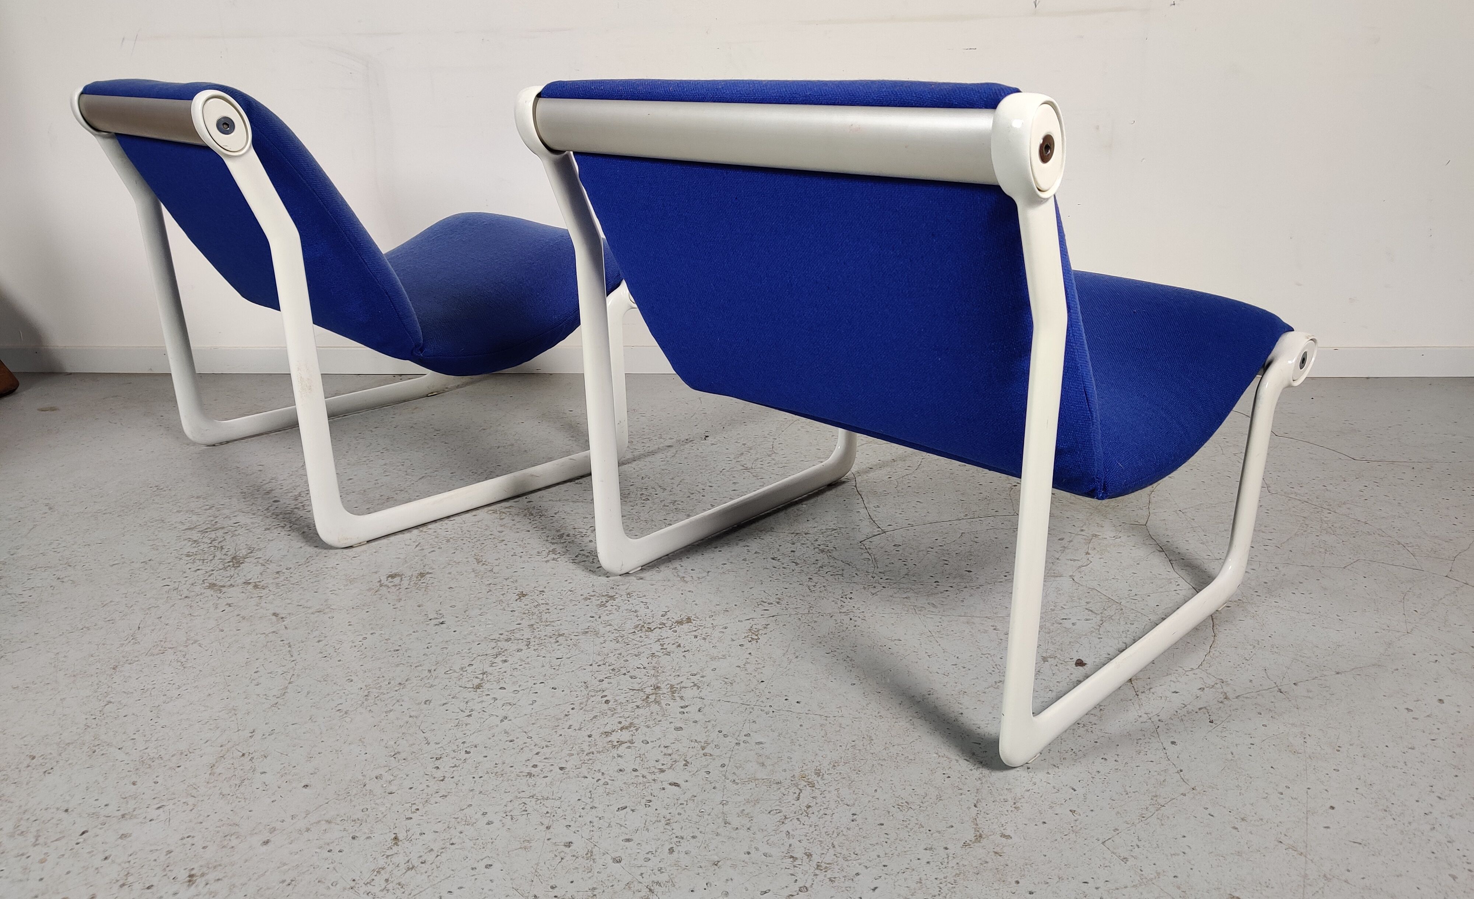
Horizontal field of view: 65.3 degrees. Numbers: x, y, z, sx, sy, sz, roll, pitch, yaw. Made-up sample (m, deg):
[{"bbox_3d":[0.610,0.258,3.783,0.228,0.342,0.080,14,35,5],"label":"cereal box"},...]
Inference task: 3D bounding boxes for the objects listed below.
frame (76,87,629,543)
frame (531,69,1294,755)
[{"bbox_3d":[-0.638,-0.315,2.082,0.748,0.702,0.713,-18,25,-37],"label":"frame"},{"bbox_3d":[0.254,-0.129,1.509,0.748,0.693,0.713,-20,27,-41],"label":"frame"}]

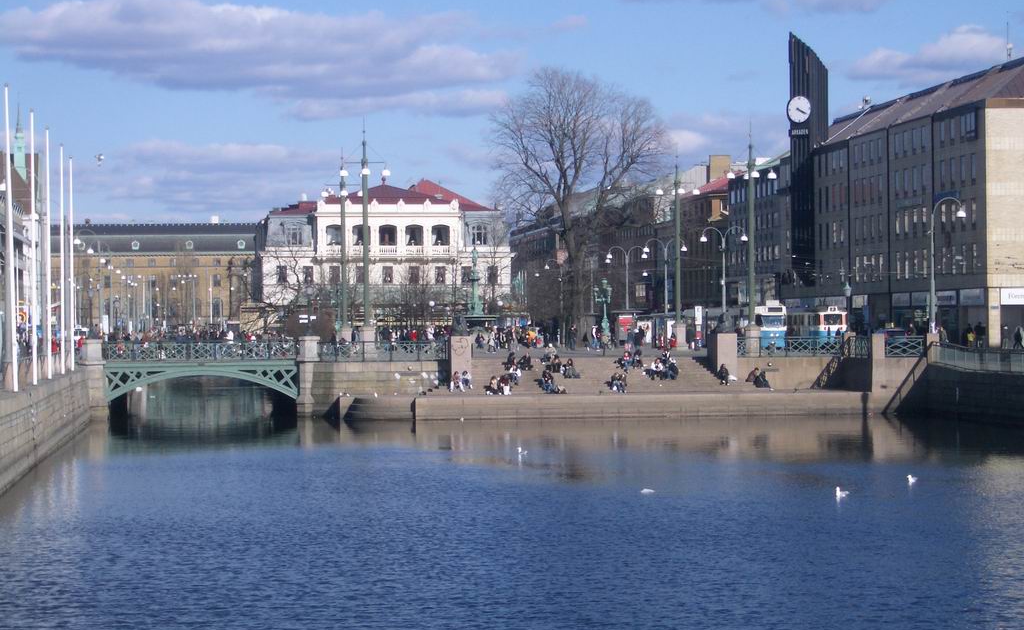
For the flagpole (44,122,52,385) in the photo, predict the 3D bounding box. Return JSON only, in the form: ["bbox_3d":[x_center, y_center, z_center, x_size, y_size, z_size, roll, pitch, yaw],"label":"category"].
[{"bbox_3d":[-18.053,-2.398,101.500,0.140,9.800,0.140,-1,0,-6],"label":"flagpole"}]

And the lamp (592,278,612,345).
[{"bbox_3d":[6.749,-0.184,192.000,1.450,5.300,1.450,0,0,-6],"label":"lamp"}]

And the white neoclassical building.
[{"bbox_3d":[-13.788,-5.988,286.000,27.500,17.300,24.000,0,0,-3],"label":"white neoclassical building"}]

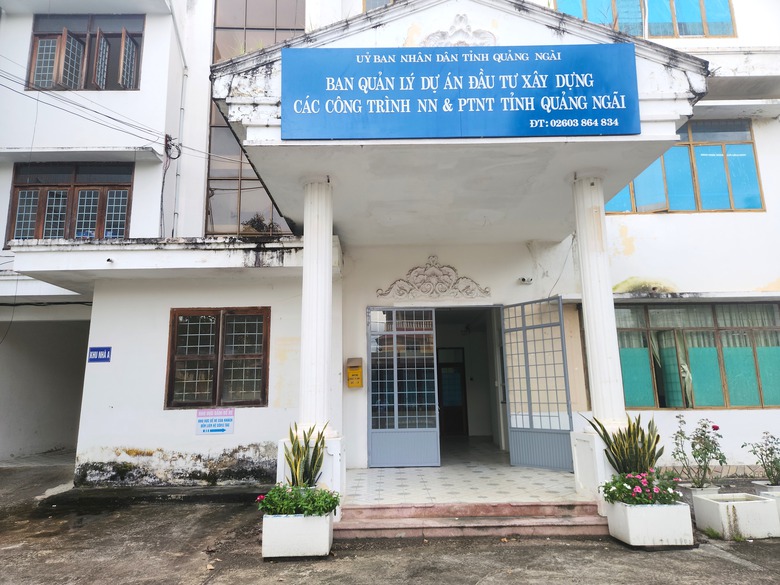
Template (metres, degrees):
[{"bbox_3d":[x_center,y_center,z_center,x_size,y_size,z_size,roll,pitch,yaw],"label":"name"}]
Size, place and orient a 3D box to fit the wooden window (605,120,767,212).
[{"bbox_3d":[5.094,-2.361,9.721,3.600,1.870,0.140,-1,-12,0],"label":"wooden window"}]

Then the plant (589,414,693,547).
[{"bbox_3d":[2.397,1.796,5.080,0.800,1.180,0.580,-1,-12,0],"label":"plant"}]

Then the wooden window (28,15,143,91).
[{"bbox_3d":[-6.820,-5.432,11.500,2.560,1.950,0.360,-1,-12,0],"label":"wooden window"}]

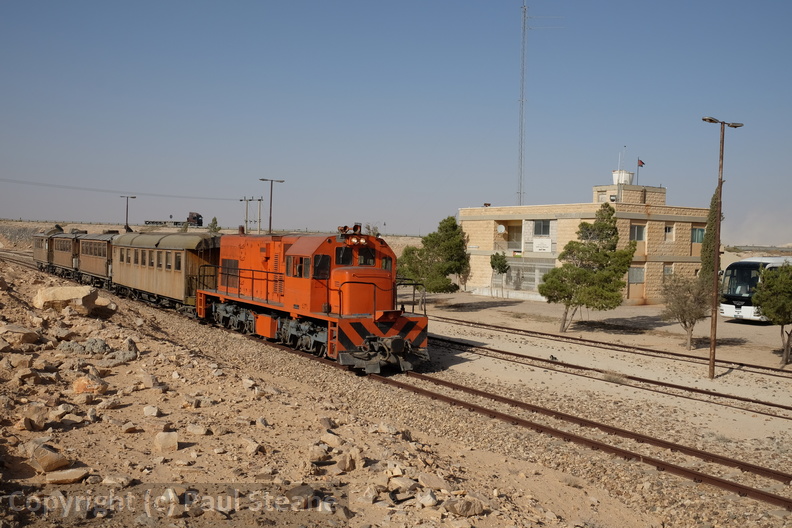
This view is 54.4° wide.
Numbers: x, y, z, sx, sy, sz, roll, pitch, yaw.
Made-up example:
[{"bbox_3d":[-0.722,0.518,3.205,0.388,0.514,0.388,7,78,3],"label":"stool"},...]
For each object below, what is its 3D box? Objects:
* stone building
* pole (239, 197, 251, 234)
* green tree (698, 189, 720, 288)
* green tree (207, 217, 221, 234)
[{"bbox_3d":[15.906,-2.112,67.576,11.363,9.900,19.236,1,1,-32],"label":"stone building"},{"bbox_3d":[-25.497,-6.839,130.000,1.600,9.118,0.600,2,1,0],"label":"pole"},{"bbox_3d":[22.821,-1.127,56.000,1.709,8.874,1.624,2,1,0],"label":"green tree"},{"bbox_3d":[-29.590,-5.845,125.000,2.354,3.734,2.236,2,1,0],"label":"green tree"}]

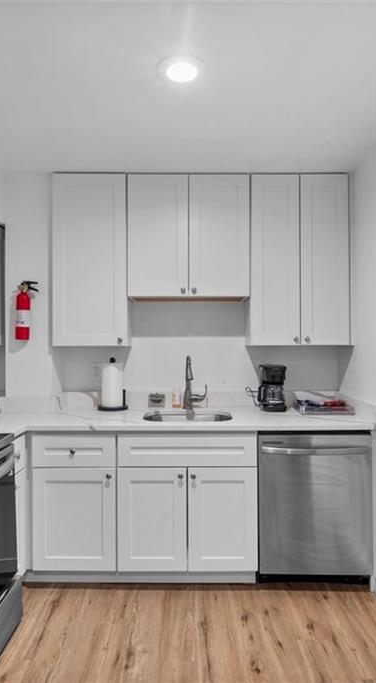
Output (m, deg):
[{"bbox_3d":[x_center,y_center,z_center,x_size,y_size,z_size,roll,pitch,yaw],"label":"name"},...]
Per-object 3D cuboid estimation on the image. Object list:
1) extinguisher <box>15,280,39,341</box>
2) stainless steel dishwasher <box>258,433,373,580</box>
[{"bbox_3d":[-0.963,-0.183,2.556,0.145,0.360,0.105,0,1,0],"label":"extinguisher"},{"bbox_3d":[0.683,0.908,2.583,0.605,0.855,0.620,0,1,0],"label":"stainless steel dishwasher"}]

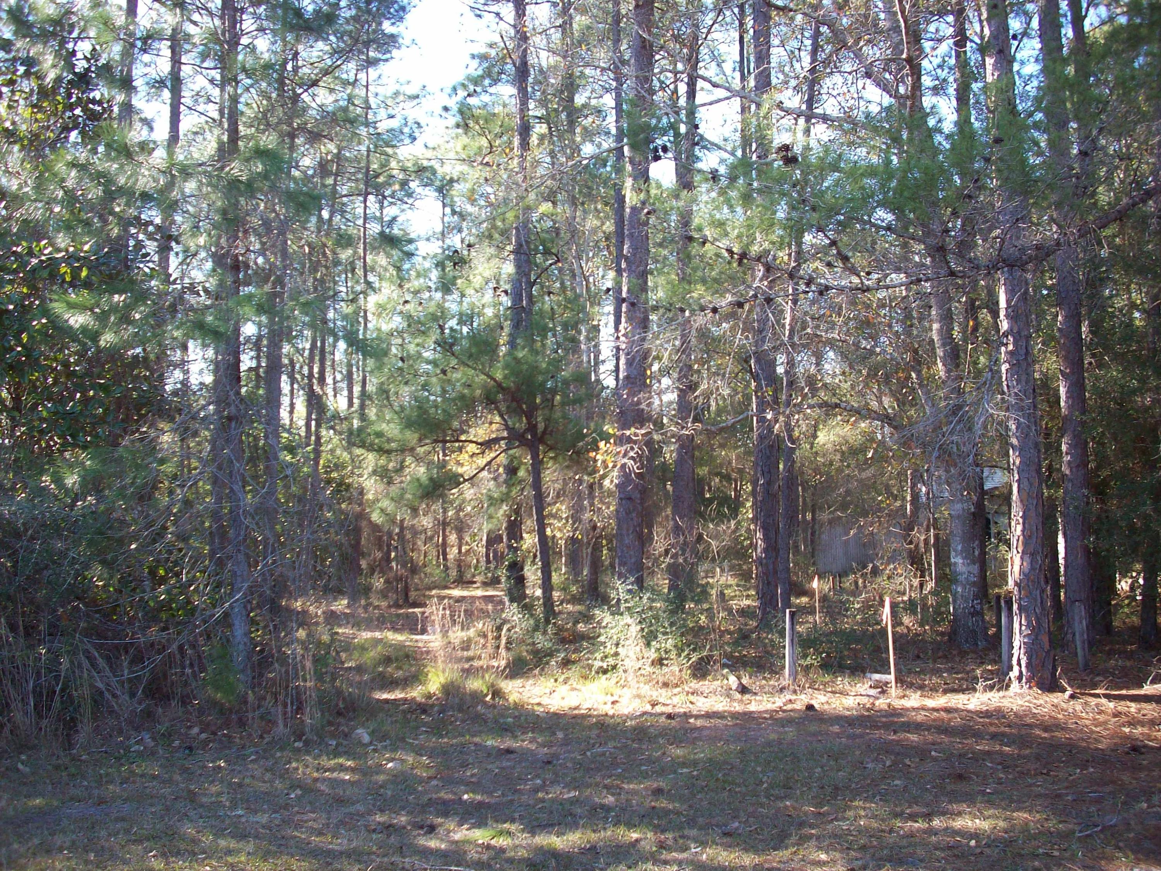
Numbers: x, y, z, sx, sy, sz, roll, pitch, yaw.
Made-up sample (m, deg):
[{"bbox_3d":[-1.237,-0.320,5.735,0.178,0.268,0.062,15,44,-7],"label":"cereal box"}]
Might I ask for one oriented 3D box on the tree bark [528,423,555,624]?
[{"bbox_3d":[-0.701,1.572,21.746,0.204,3.388,0.204,-5,-5,0],"label":"tree bark"}]

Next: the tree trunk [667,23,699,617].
[{"bbox_3d":[2.184,-2.658,25.748,0.457,12.146,0.457,1,-5,0],"label":"tree trunk"}]

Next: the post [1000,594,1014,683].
[{"bbox_3d":[4.961,2.379,14.511,0.137,0.993,0.137,1,-5,0],"label":"post"}]

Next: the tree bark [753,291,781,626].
[{"bbox_3d":[3.499,0.408,23.490,0.445,6.255,0.445,0,-5,0],"label":"tree bark"}]

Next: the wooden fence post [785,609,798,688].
[{"bbox_3d":[2.383,2.410,14.101,0.128,0.873,0.128,0,-5,0],"label":"wooden fence post"}]

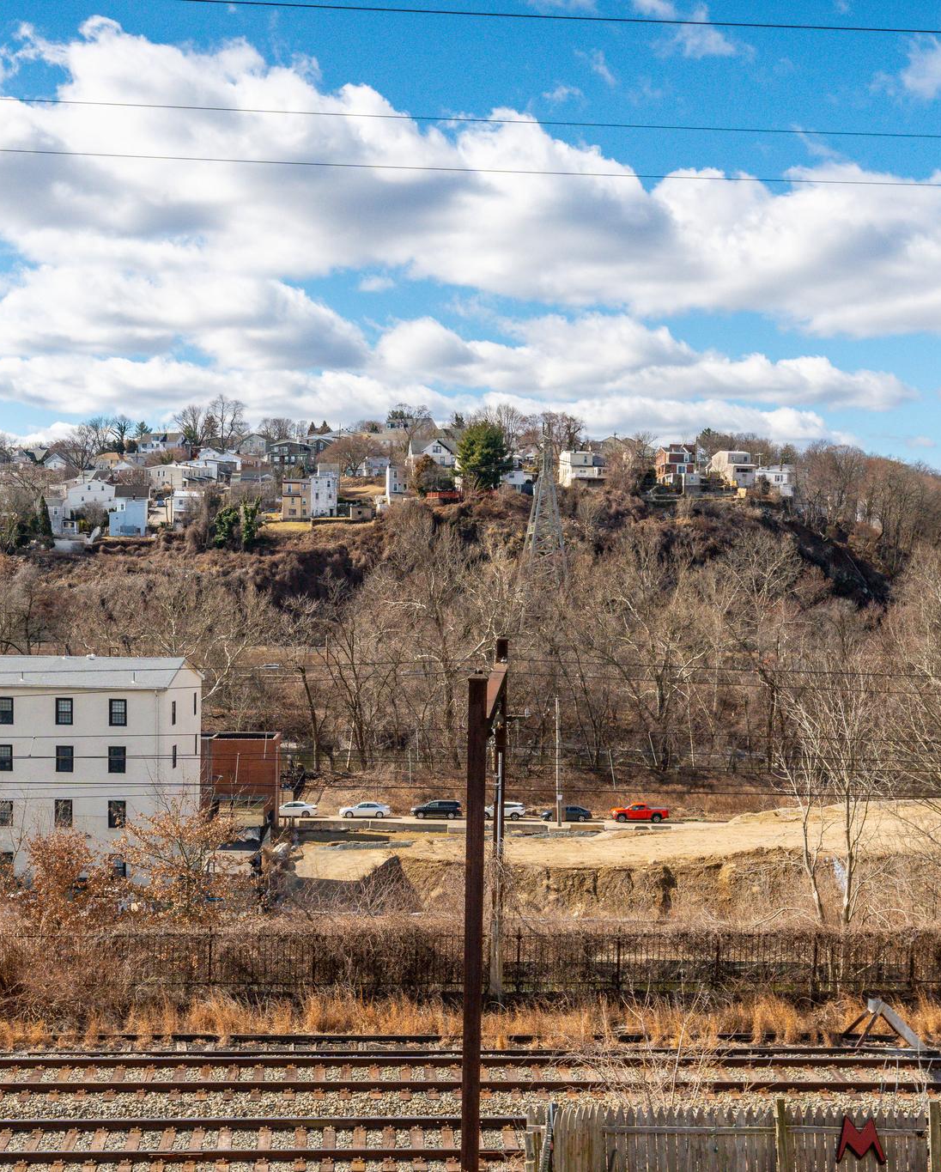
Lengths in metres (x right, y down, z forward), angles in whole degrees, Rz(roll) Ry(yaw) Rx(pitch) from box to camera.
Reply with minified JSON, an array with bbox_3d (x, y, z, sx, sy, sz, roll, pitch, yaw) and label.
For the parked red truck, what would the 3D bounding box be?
[{"bbox_3d":[16.032,21.380,161.500,5.400,1.830,1.900,1,1,0],"label":"parked red truck"}]

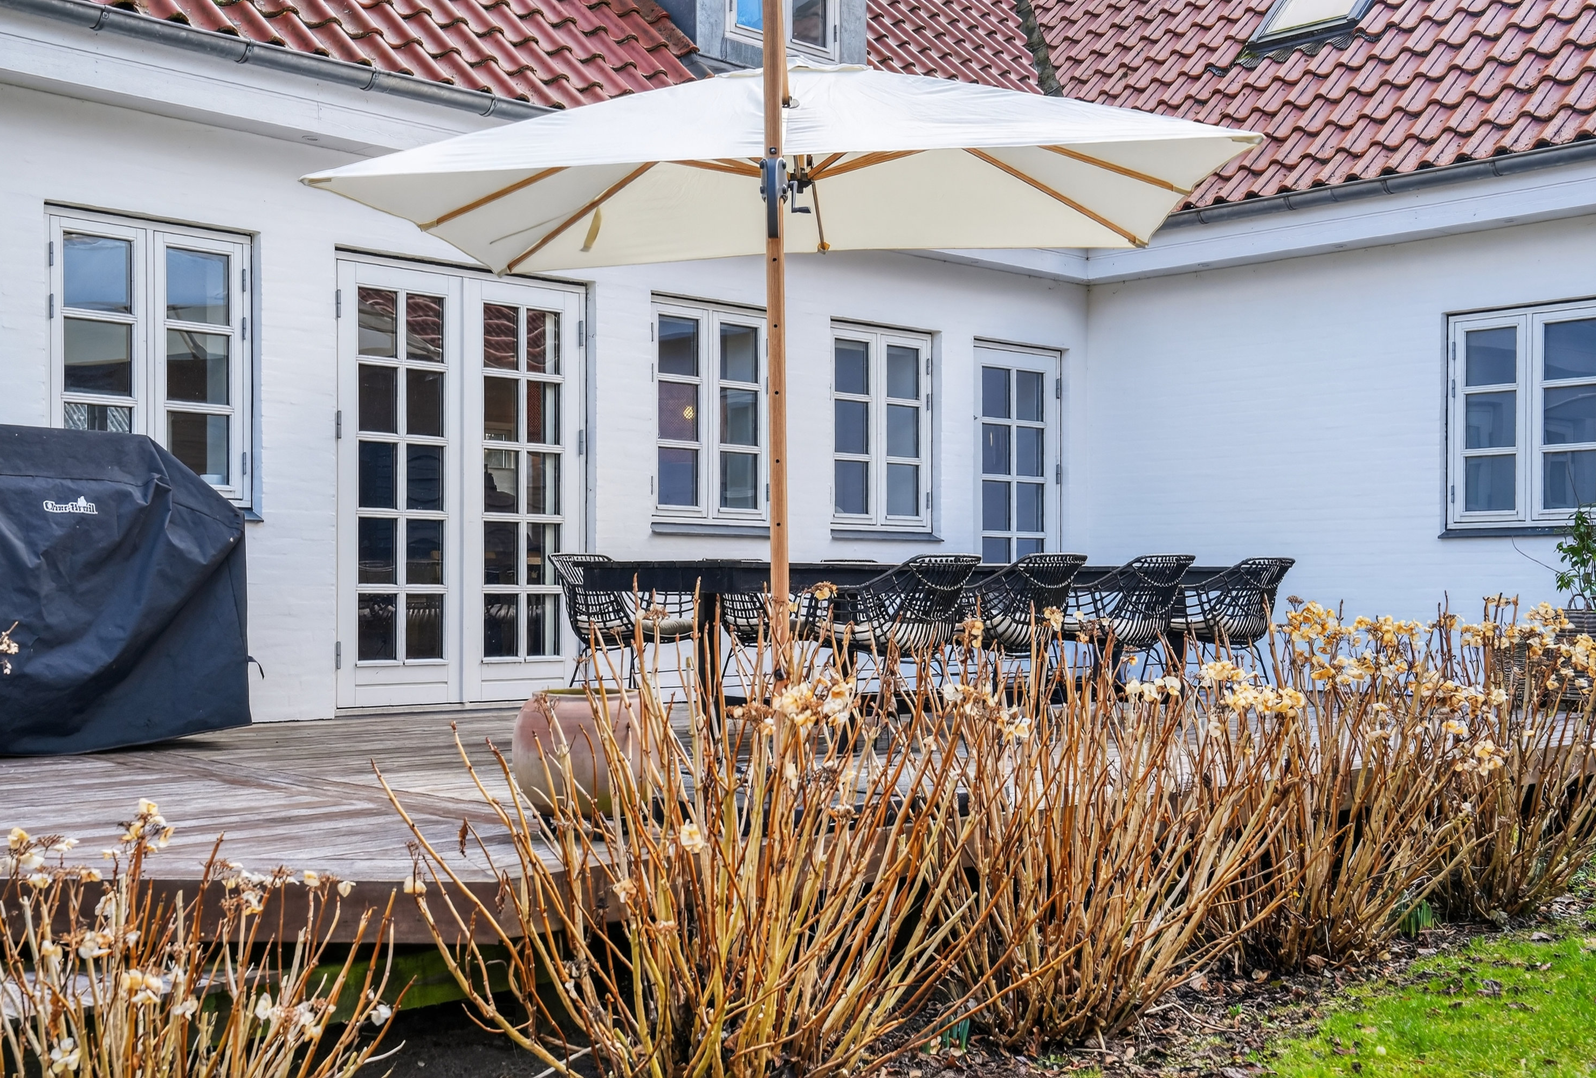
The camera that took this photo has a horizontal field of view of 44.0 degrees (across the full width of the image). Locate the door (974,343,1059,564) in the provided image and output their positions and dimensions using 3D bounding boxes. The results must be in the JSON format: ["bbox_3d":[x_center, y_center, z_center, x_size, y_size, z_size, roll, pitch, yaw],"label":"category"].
[{"bbox_3d":[1.344,-0.168,12.439,0.100,2.090,0.897,-2,-2,45],"label":"door"}]

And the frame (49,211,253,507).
[{"bbox_3d":[-2.740,-0.733,8.313,0.100,1.190,0.927,-2,-2,45],"label":"frame"}]

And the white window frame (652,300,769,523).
[{"bbox_3d":[-0.500,-0.670,10.584,0.100,1.190,0.897,-2,-2,45],"label":"white window frame"}]

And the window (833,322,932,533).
[{"bbox_3d":[0.450,-0.643,11.546,0.100,1.190,0.902,-2,-2,45],"label":"window"}]

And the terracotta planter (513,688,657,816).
[{"bbox_3d":[-0.512,0.520,4.780,0.355,0.300,0.355,0,-2,0],"label":"terracotta planter"}]

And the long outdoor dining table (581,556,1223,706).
[{"bbox_3d":[0.627,0.486,8.556,0.920,0.730,3.360,-2,-2,45],"label":"long outdoor dining table"}]

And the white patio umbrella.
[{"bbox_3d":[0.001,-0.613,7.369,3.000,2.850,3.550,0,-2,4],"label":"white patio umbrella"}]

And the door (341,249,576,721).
[{"bbox_3d":[-1.611,-0.252,9.444,0.100,2.090,1.480,-2,-2,45],"label":"door"}]

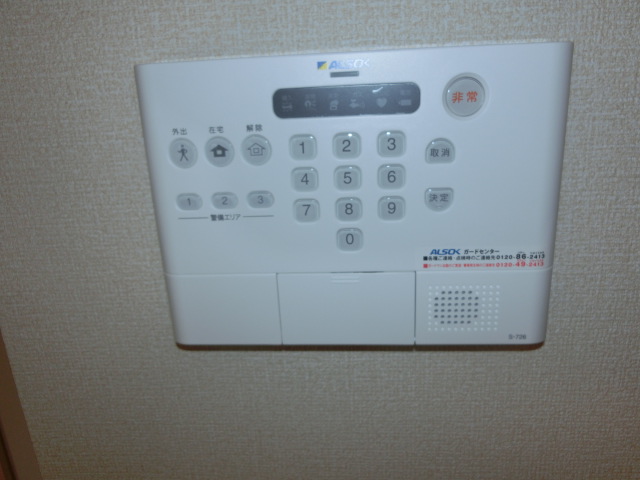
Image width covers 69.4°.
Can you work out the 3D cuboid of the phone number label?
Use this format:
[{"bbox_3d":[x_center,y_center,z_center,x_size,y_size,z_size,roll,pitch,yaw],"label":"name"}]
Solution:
[{"bbox_3d":[0.083,0.009,0.234,0.060,0.011,0.004,-1,16,5],"label":"phone number label"}]

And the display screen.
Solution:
[{"bbox_3d":[0.012,-0.066,0.218,0.070,0.014,0.006,-1,16,5],"label":"display screen"}]

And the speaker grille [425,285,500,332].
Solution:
[{"bbox_3d":[0.075,0.036,0.242,0.036,0.026,0.006,-1,16,5],"label":"speaker grille"}]

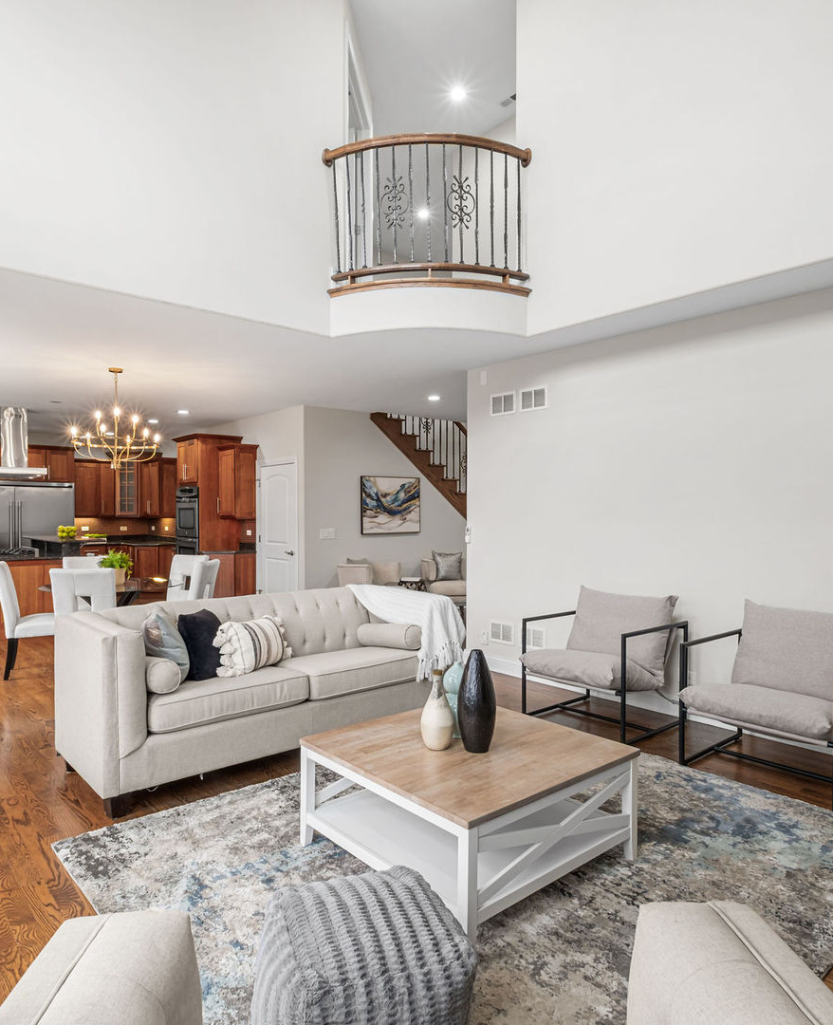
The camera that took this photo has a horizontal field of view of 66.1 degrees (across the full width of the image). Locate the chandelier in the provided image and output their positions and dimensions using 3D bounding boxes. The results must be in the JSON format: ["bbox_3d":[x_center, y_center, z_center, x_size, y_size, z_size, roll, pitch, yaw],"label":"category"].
[{"bbox_3d":[-2.751,-0.865,5.840,0.740,0.920,0.740,0,0,-25],"label":"chandelier"}]

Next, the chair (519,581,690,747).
[{"bbox_3d":[1.301,1.005,4.488,0.730,0.870,0.810,0,0,-39],"label":"chair"}]

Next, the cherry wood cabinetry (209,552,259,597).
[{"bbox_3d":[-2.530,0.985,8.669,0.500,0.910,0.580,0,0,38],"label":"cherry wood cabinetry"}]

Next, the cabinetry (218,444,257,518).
[{"bbox_3d":[-2.434,-0.400,8.757,0.340,0.980,0.480,0,0,-42],"label":"cabinetry"}]

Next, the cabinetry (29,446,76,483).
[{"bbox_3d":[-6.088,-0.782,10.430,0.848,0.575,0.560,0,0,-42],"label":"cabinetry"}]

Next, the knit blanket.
[{"bbox_3d":[-0.103,0.855,4.695,0.420,0.580,0.920,0,0,-42],"label":"knit blanket"}]

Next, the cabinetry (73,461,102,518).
[{"bbox_3d":[-5.824,-0.402,11.257,0.433,0.992,0.330,0,0,-42],"label":"cabinetry"}]

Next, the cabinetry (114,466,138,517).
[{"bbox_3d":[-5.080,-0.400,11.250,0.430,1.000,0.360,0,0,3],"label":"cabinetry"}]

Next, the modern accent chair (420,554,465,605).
[{"bbox_3d":[0.385,1.025,8.200,0.690,0.830,0.660,0,0,-13],"label":"modern accent chair"}]

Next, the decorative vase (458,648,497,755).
[{"bbox_3d":[0.256,0.785,2.681,0.162,0.410,0.162,0,0,0],"label":"decorative vase"}]

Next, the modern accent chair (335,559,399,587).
[{"bbox_3d":[-0.605,1.025,7.960,0.640,0.830,0.680,0,0,34],"label":"modern accent chair"}]

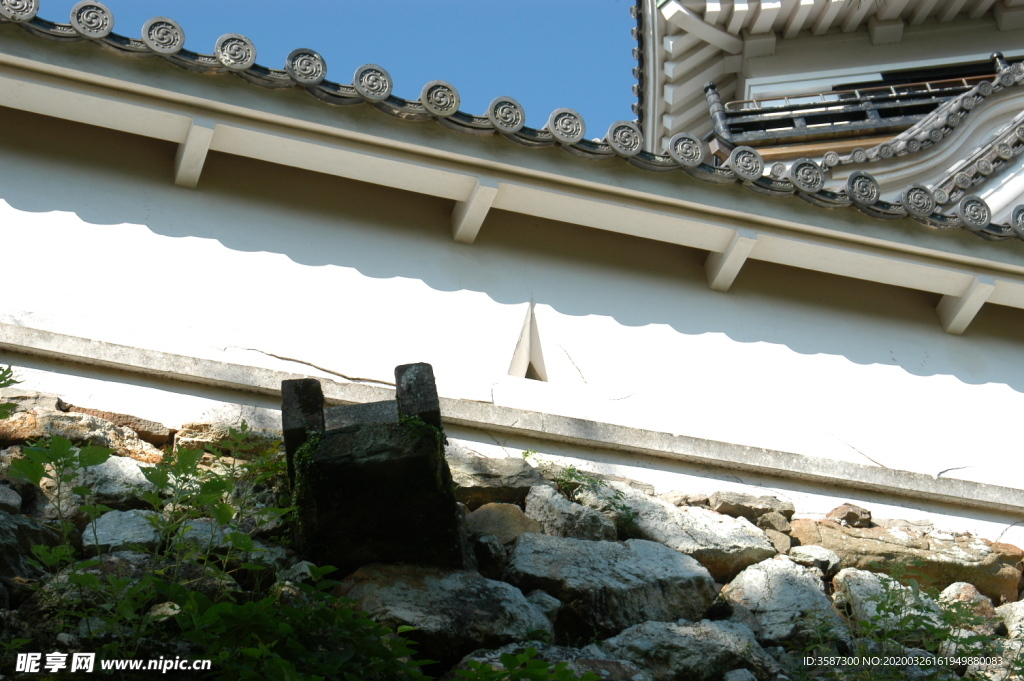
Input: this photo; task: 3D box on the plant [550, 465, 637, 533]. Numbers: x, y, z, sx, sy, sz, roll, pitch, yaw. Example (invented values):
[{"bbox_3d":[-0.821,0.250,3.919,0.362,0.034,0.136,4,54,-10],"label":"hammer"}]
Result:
[{"bbox_3d":[0.286,0.557,6.674,0.242,0.184,0.155,10,-46,-20],"label":"plant"}]

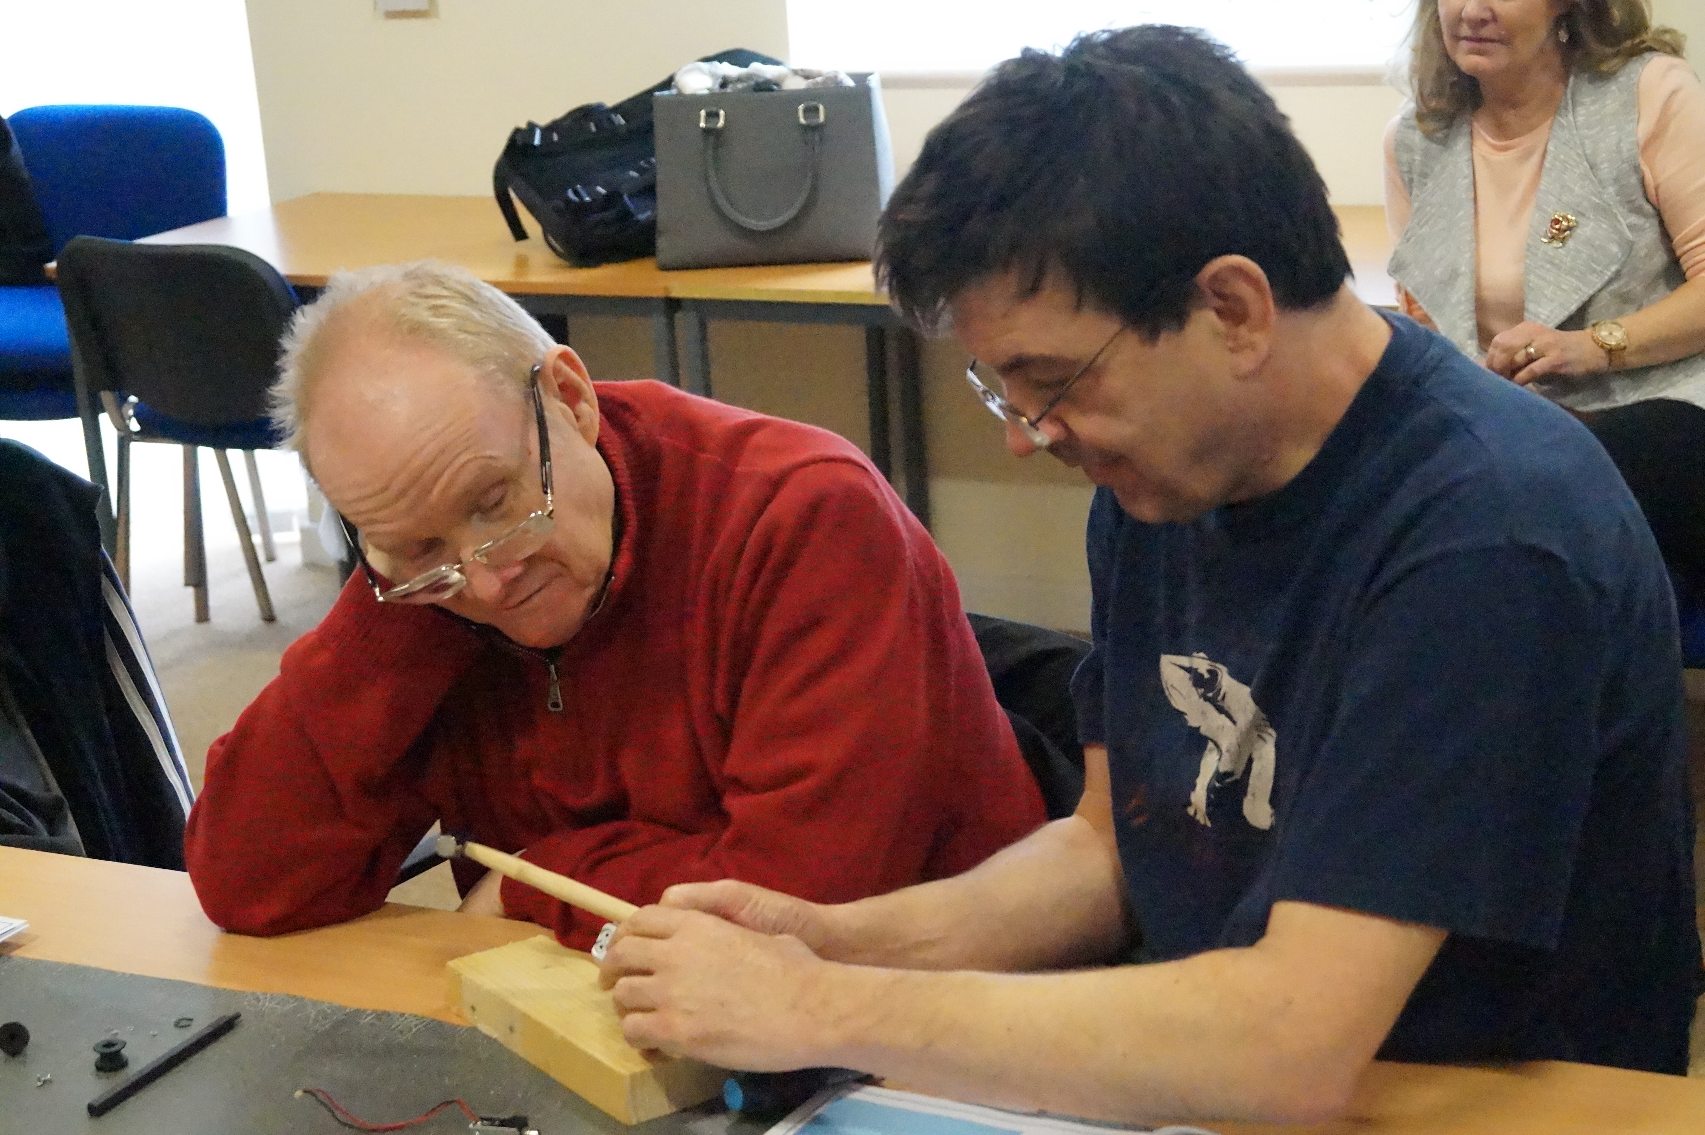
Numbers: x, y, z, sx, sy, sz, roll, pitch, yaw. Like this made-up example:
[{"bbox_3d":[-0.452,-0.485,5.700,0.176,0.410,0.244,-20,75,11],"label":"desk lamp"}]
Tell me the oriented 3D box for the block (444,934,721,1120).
[{"bbox_3d":[-0.152,0.259,1.617,0.064,0.029,0.204,-14,19,-33],"label":"block"}]

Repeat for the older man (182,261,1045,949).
[{"bbox_3d":[-0.111,0.341,1.949,0.570,1.130,0.640,4,17,27],"label":"older man"}]

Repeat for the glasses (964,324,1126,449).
[{"bbox_3d":[0.135,-0.129,1.531,0.140,0.040,0.133,-40,23,2],"label":"glasses"}]

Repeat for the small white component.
[{"bbox_3d":[-0.139,0.210,1.600,0.016,0.025,0.014,1,16,17],"label":"small white component"}]

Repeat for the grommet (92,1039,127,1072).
[{"bbox_3d":[-0.452,0.297,1.729,0.021,0.014,0.021,-3,16,0],"label":"grommet"}]

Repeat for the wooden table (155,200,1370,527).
[{"bbox_3d":[-0.067,-0.167,4.543,2.420,0.720,0.795,4,17,27],"label":"wooden table"}]

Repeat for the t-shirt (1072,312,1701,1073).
[{"bbox_3d":[0.319,0.107,1.700,0.380,0.600,0.460,-14,18,-33],"label":"t-shirt"}]

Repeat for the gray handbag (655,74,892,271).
[{"bbox_3d":[-0.126,-0.595,4.254,0.330,0.265,0.150,-1,16,11],"label":"gray handbag"}]

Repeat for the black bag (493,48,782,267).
[{"bbox_3d":[-0.331,-0.641,4.420,0.410,0.280,0.260,-1,16,11],"label":"black bag"}]

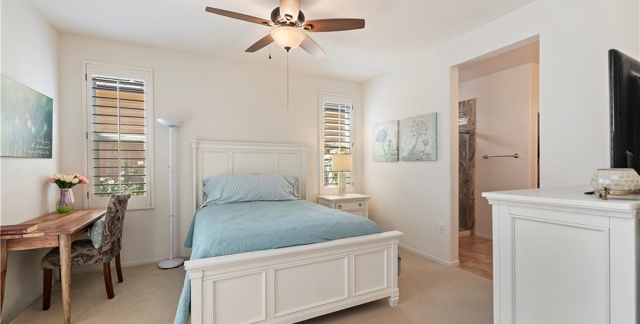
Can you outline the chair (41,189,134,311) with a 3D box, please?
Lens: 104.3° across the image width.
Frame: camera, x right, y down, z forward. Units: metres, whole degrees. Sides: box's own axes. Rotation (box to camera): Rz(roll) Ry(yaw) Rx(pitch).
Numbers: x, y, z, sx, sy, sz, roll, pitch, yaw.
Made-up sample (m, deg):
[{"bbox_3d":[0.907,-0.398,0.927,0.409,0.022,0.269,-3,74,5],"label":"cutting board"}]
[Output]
[{"bbox_3d":[-2.223,0.804,2.435,0.550,0.970,0.450,0,0,-26],"label":"chair"}]

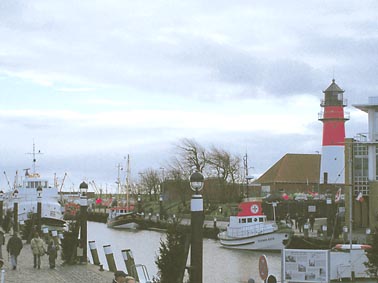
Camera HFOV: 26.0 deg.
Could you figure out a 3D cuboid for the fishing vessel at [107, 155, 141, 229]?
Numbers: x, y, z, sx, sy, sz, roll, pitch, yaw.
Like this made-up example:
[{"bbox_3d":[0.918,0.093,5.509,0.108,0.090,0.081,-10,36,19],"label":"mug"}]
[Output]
[{"bbox_3d":[-10.165,7.721,127.628,3.400,11.400,10.000,2,-4,-24],"label":"fishing vessel"}]

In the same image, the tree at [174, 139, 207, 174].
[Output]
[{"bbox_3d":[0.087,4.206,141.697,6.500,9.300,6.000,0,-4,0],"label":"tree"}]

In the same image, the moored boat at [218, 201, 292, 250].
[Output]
[{"bbox_3d":[6.290,8.063,77.847,7.800,4.700,2.900,1,-4,-15],"label":"moored boat"}]

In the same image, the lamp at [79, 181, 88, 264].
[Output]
[{"bbox_3d":[-5.721,4.361,44.458,0.450,4.350,0.450,0,-4,0],"label":"lamp"}]

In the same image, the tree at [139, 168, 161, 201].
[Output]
[{"bbox_3d":[-7.480,8.301,154.798,4.300,6.200,4.300,0,-4,0],"label":"tree"}]

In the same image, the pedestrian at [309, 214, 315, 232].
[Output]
[{"bbox_3d":[11.973,8.013,79.944,0.550,1.720,0.400,-1,-4,18],"label":"pedestrian"}]

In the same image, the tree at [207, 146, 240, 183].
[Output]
[{"bbox_3d":[5.943,4.939,140.739,6.000,8.000,5.600,0,-4,0],"label":"tree"}]

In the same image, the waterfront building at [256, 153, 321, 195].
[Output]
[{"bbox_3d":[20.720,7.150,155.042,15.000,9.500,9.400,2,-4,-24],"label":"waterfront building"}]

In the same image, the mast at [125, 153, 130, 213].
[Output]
[{"bbox_3d":[-9.428,6.300,126.220,0.250,8.600,0.250,0,-4,0],"label":"mast"}]

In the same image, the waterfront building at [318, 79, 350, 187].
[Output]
[{"bbox_3d":[26.396,-1.149,148.331,5.500,20.500,5.500,0,-4,0],"label":"waterfront building"}]

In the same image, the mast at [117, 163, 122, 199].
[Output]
[{"bbox_3d":[-10.996,6.495,129.298,0.250,6.200,0.250,0,-4,0],"label":"mast"}]

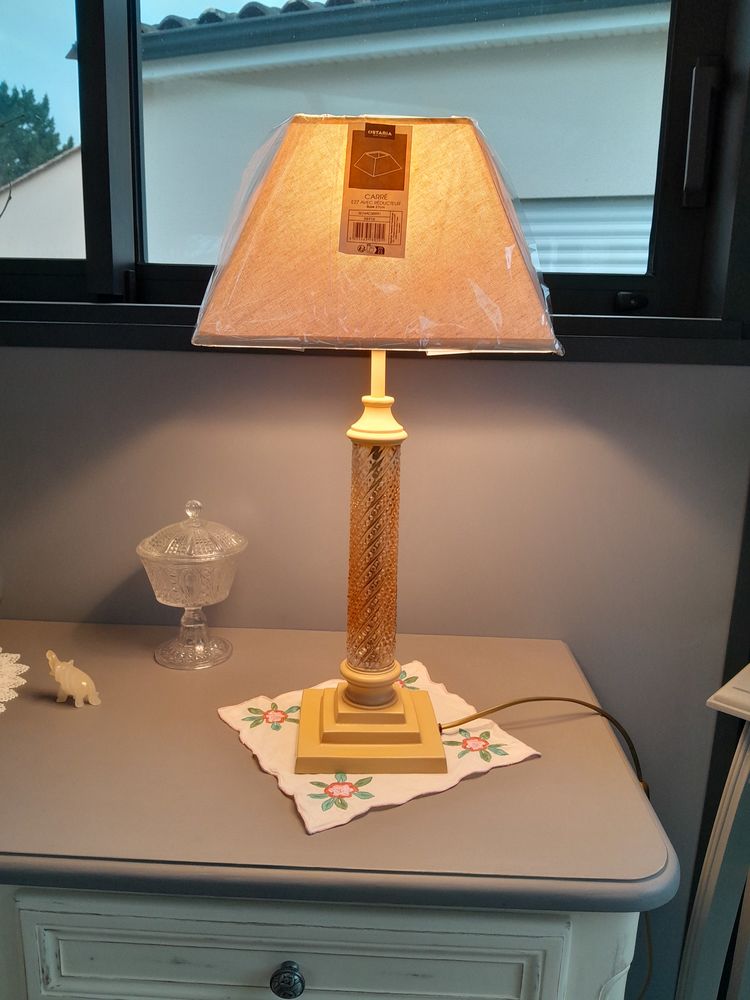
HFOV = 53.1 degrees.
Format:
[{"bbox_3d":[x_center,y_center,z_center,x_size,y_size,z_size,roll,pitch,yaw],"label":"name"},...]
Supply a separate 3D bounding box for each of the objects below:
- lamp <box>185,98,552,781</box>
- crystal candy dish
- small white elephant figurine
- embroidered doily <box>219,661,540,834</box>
[{"bbox_3d":[0.001,-0.038,0.723,0.277,0.572,0.277,2,11,1],"label":"lamp"},{"bbox_3d":[-0.228,0.102,0.948,0.136,0.203,0.136,2,11,0],"label":"crystal candy dish"},{"bbox_3d":[-0.333,0.196,0.827,0.060,0.056,0.033,8,12,31],"label":"small white elephant figurine"},{"bbox_3d":[0.000,0.236,0.791,0.266,0.010,0.252,-5,12,-31],"label":"embroidered doily"}]

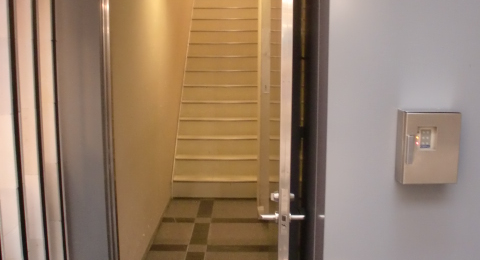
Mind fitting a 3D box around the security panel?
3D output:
[{"bbox_3d":[0.575,0.053,1.580,0.169,0.220,0.064,0,10,0],"label":"security panel"}]

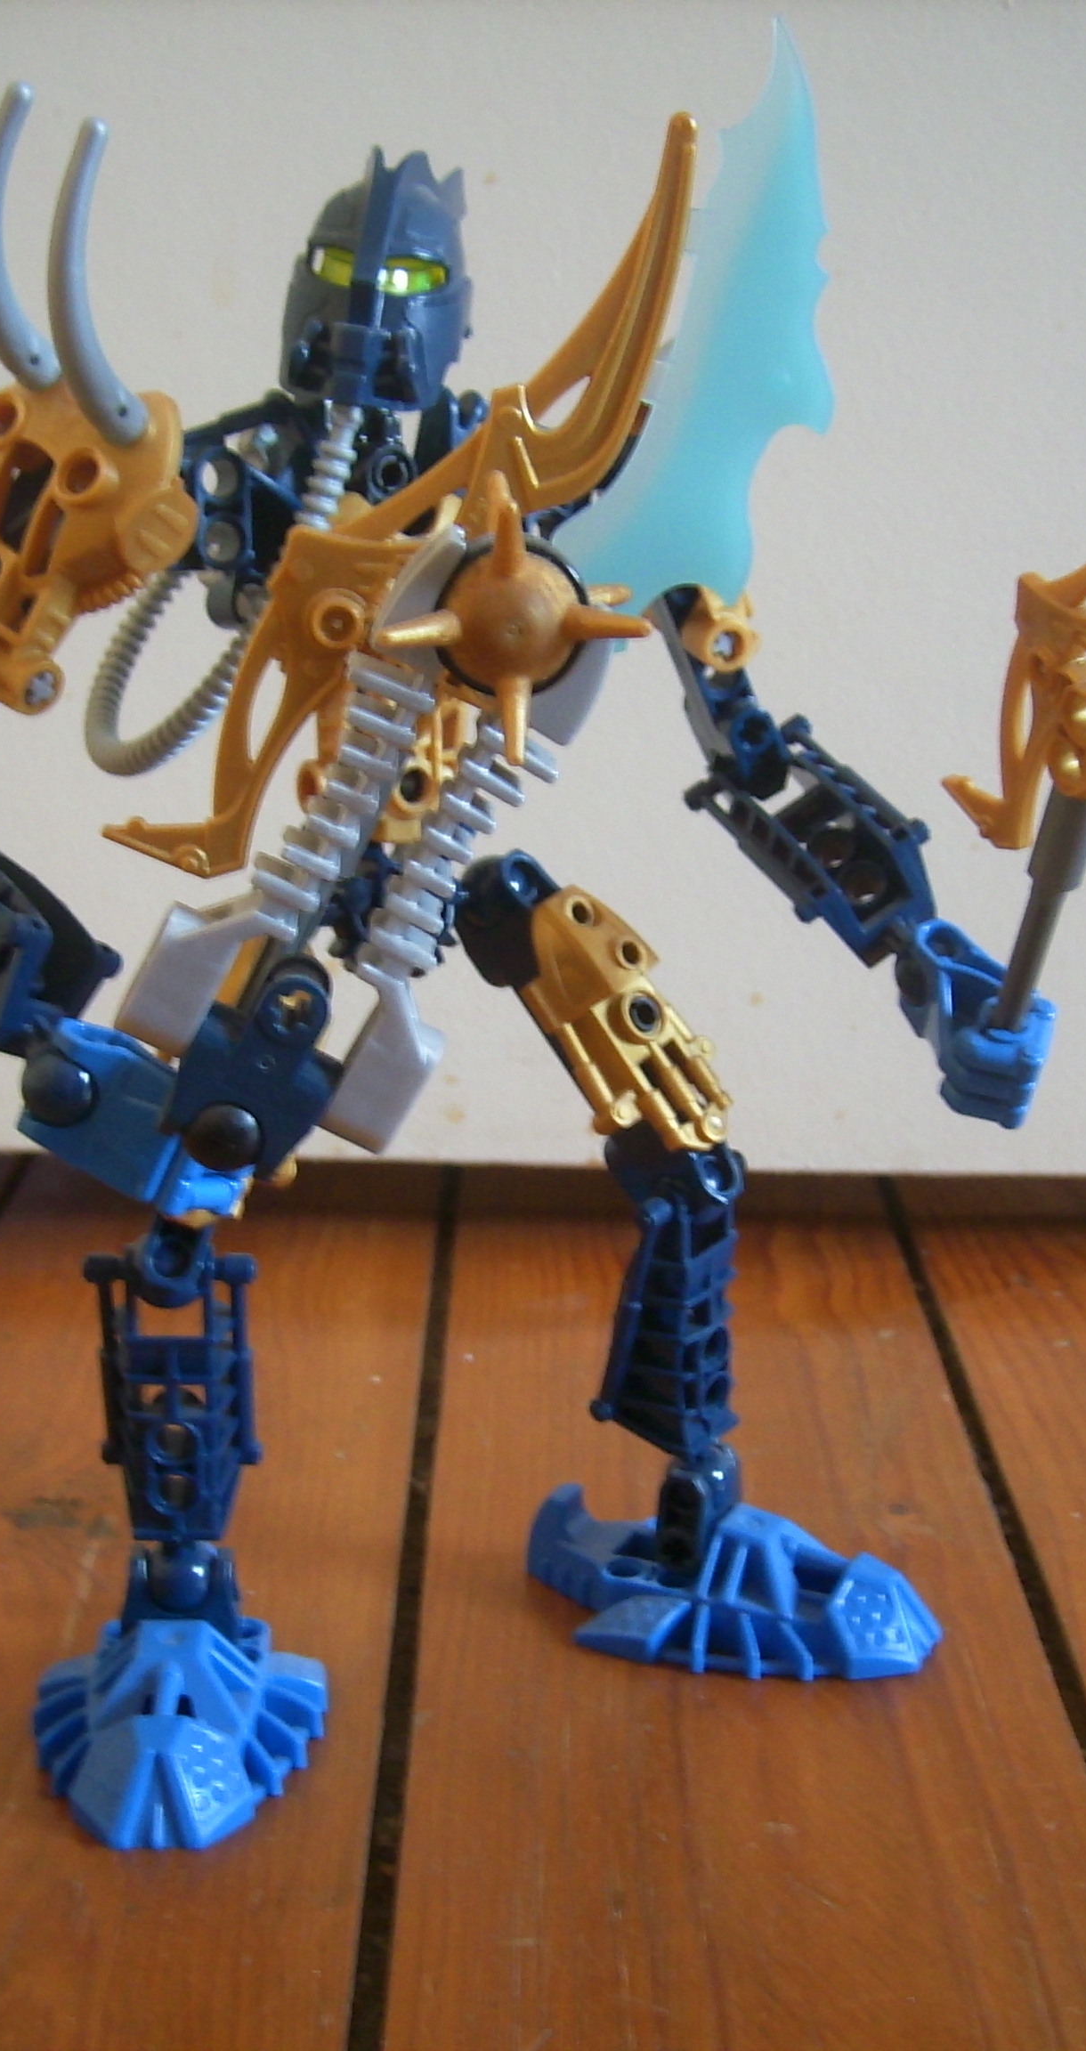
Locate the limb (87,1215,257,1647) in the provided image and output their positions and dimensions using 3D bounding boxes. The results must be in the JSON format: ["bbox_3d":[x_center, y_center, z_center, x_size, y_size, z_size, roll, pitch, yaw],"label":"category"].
[{"bbox_3d":[-0.055,0.059,0.381,0.025,0.063,0.021,-1,17,-7],"label":"limb"}]

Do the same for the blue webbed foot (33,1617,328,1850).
[{"bbox_3d":[-0.055,0.096,0.388,0.043,0.020,0.069,0,17,-4],"label":"blue webbed foot"}]

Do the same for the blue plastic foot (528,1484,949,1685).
[{"bbox_3d":[0.031,0.088,0.420,0.069,0.020,0.043,8,19,22],"label":"blue plastic foot"}]

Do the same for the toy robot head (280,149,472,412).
[{"bbox_3d":[-0.022,-0.099,0.335,0.025,0.034,0.027,12,17,9],"label":"toy robot head"}]

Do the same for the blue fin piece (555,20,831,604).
[{"bbox_3d":[0.025,-0.088,0.334,0.029,0.082,0.009,17,12,-11],"label":"blue fin piece"}]

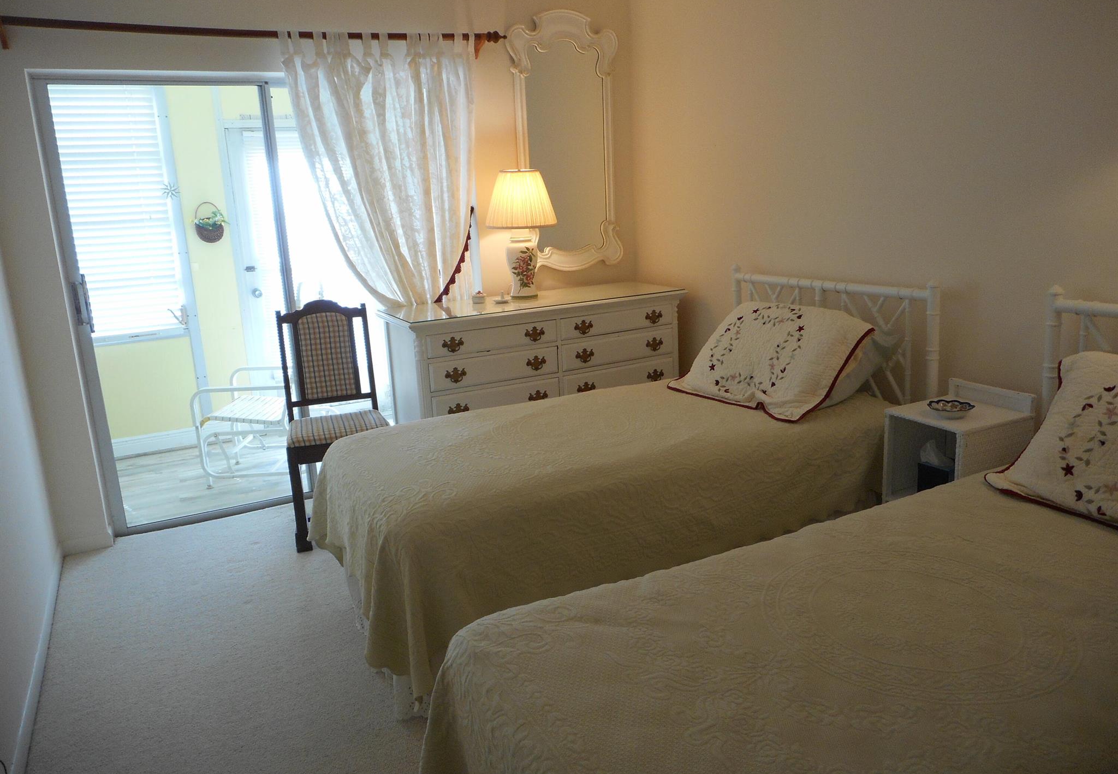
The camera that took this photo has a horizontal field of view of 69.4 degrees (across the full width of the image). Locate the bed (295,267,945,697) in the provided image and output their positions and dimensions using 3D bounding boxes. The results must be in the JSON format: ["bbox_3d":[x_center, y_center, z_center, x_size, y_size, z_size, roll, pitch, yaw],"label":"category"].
[{"bbox_3d":[0.199,0.190,2.930,2.020,1.046,1.106,-9,14,-26],"label":"bed"}]

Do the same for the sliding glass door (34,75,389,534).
[{"bbox_3d":[-1.263,-0.412,3.839,1.829,1.966,0.109,-9,14,-26],"label":"sliding glass door"}]

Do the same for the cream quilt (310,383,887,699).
[{"bbox_3d":[0.150,0.372,2.949,1.897,0.512,1.078,-9,14,-26],"label":"cream quilt"}]

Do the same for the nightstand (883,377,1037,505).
[{"bbox_3d":[1.301,0.366,2.679,0.341,0.703,0.317,-9,14,-26],"label":"nightstand"}]

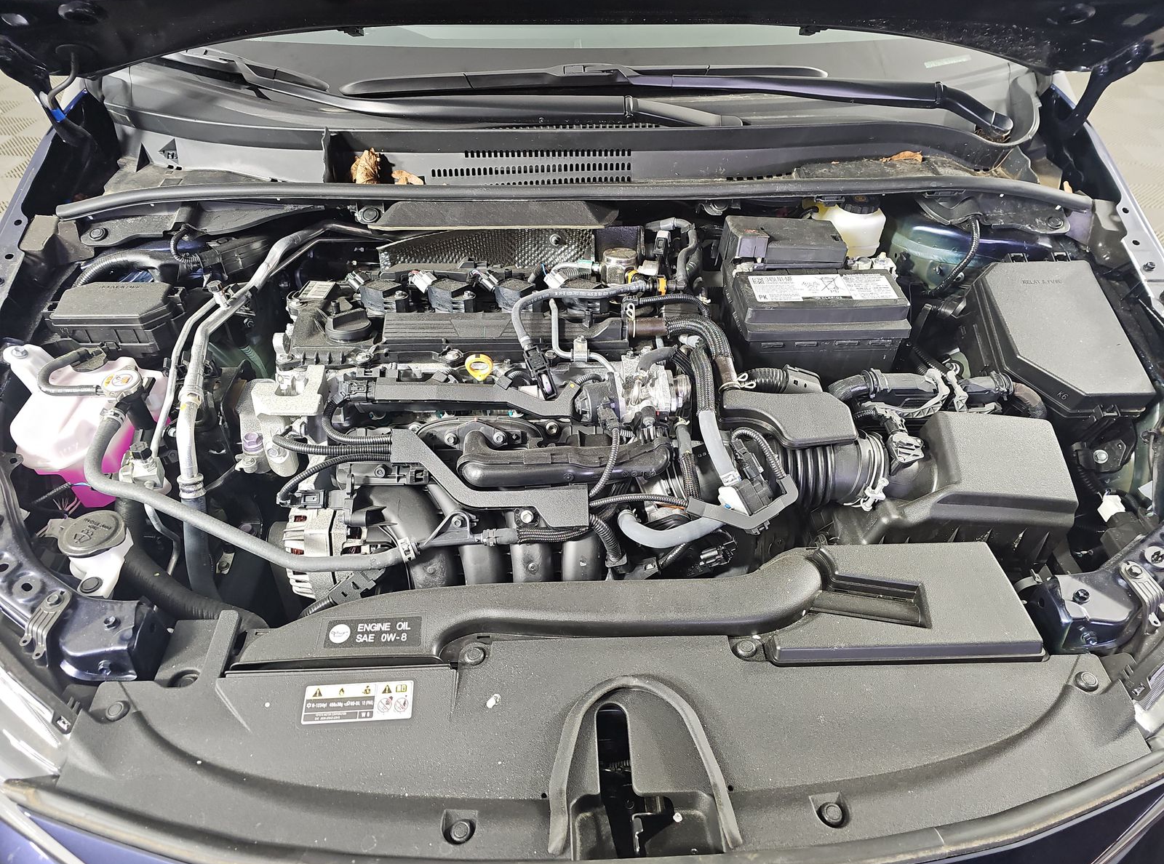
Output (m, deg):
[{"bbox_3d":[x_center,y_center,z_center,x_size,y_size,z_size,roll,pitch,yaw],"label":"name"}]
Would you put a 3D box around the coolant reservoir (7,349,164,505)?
[{"bbox_3d":[-0.563,-0.010,0.875,0.170,0.165,0.160,-1,41,-2],"label":"coolant reservoir"}]

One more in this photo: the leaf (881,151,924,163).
[{"bbox_3d":[0.481,-0.412,1.160,0.064,0.018,0.030,-1,41,-2],"label":"leaf"}]

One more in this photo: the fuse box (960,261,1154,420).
[{"bbox_3d":[0.547,-0.085,0.942,0.152,0.130,0.215,-2,54,0],"label":"fuse box"}]

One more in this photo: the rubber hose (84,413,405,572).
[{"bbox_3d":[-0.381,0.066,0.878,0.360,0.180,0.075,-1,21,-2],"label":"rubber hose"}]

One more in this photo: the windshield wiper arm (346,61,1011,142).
[{"bbox_3d":[0.138,-0.490,1.140,1.006,0.085,0.111,-1,41,-2],"label":"windshield wiper arm"}]

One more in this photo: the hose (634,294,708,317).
[{"bbox_3d":[0.109,-0.159,0.951,0.091,0.019,0.024,5,41,5],"label":"hose"}]

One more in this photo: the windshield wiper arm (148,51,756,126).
[{"bbox_3d":[-0.220,-0.494,1.141,0.896,0.055,0.065,7,44,2],"label":"windshield wiper arm"}]

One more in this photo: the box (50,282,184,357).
[{"bbox_3d":[-0.572,-0.136,0.981,0.152,0.080,0.090,-1,44,0],"label":"box"}]

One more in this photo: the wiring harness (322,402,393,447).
[{"bbox_3d":[-0.266,-0.010,0.920,0.089,0.044,0.041,-1,41,-2],"label":"wiring harness"}]

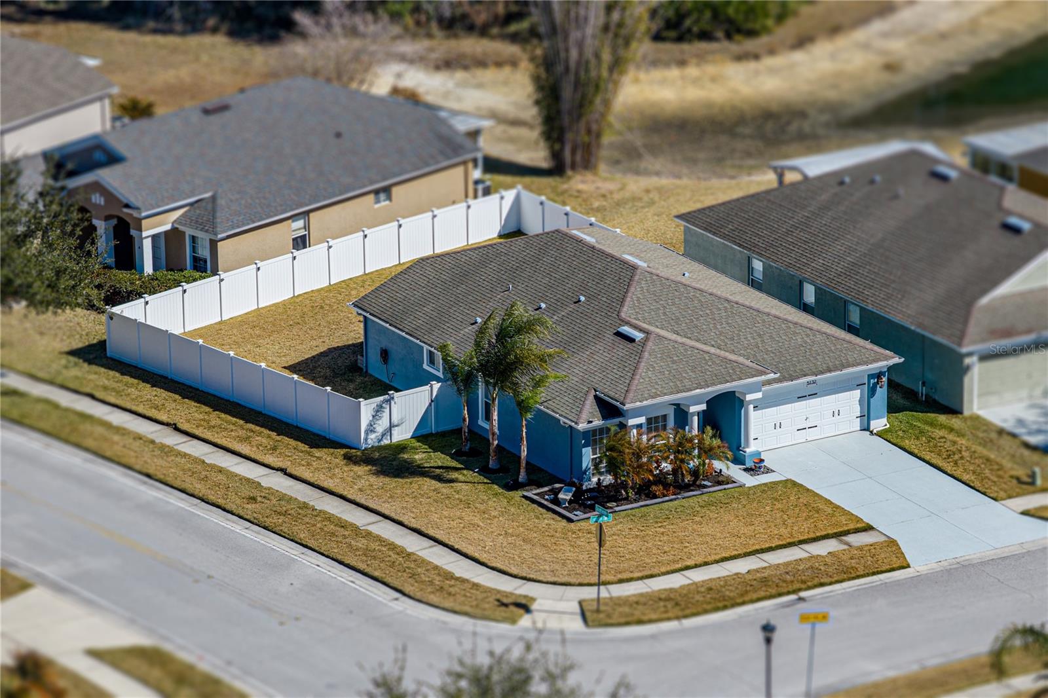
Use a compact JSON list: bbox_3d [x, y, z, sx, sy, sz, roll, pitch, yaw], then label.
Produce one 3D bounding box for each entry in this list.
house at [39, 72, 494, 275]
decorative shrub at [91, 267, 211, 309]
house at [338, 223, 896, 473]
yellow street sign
[{"bbox_3d":[-12.576,-6.976,193.828,12.350,5.400,18.710,15,24,39],"label":"house"},{"bbox_3d":[-14.412,-2.341,187.072,4.300,1.100,3.000,15,24,39],"label":"decorative shrub"},{"bbox_3d":[3.713,-0.594,174.420,13.470,5.260,16.860,-11,21,-29],"label":"house"},{"bbox_3d":[8.726,8.094,146.979,0.880,0.280,0.030,-5,19,-12],"label":"yellow street sign"}]

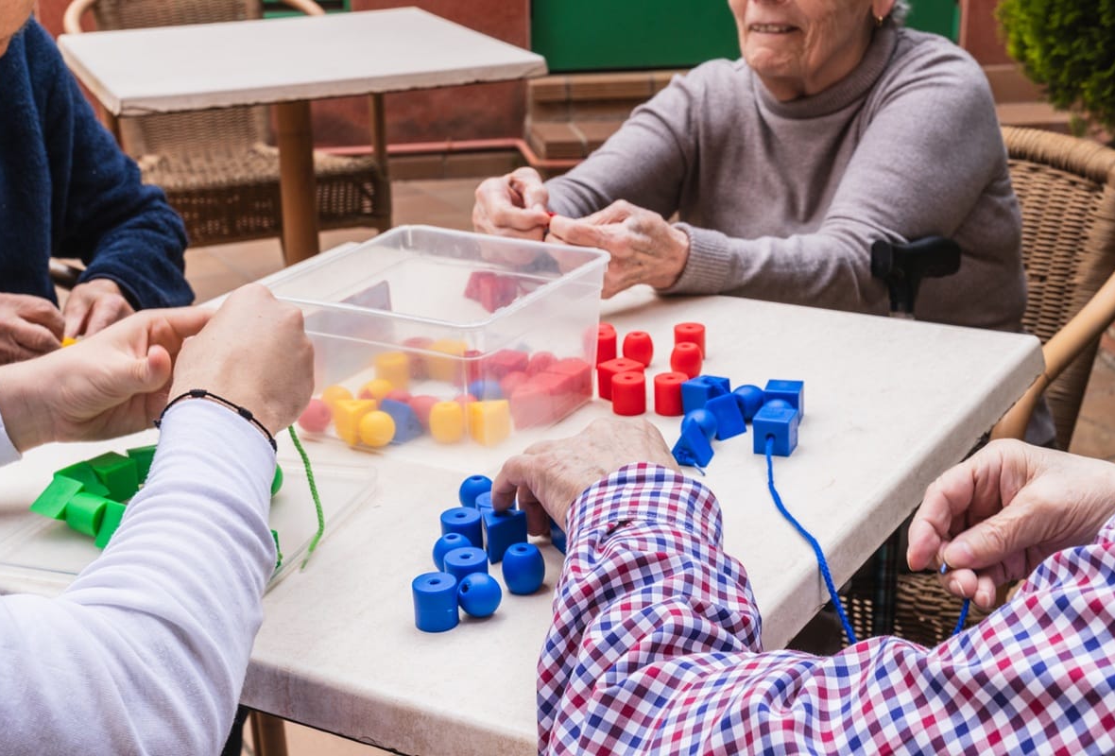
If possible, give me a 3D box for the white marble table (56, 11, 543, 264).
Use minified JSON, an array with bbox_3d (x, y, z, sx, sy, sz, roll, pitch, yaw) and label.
[{"bbox_3d":[-0.471,-0.241,3.150,0.708,0.740,0.765,-9,21,-20],"label":"white marble table"}]

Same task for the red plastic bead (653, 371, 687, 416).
[{"bbox_3d":[0.095,0.014,1.411,0.028,0.028,0.028,-2,19,0],"label":"red plastic bead"}]

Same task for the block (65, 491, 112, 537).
[{"bbox_3d":[-0.328,0.098,1.210,0.028,0.028,0.028,11,23,32],"label":"block"}]

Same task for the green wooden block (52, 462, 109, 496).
[{"bbox_3d":[-0.322,0.079,1.142,0.029,0.025,0.026,48,40,16],"label":"green wooden block"}]

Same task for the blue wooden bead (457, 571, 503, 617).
[{"bbox_3d":[-0.044,0.124,0.974,0.026,0.025,0.026,-2,20,0],"label":"blue wooden bead"}]

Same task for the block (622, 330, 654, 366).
[{"bbox_3d":[0.072,-0.025,1.524,0.028,0.028,0.028,-2,19,0],"label":"block"}]

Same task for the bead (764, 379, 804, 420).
[{"bbox_3d":[0.184,0.021,1.381,0.028,0.028,0.028,3,20,15],"label":"bead"}]

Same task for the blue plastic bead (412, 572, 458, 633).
[{"bbox_3d":[-0.069,0.128,0.967,0.026,0.025,0.026,-2,20,0],"label":"blue plastic bead"}]

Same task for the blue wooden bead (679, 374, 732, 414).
[{"bbox_3d":[0.111,0.015,1.269,0.025,0.025,0.025,15,26,39],"label":"blue wooden bead"}]

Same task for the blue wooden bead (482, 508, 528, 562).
[{"bbox_3d":[-0.042,0.106,1.165,0.034,0.028,0.029,-19,26,-40],"label":"blue wooden bead"}]

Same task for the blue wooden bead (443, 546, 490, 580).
[{"bbox_3d":[-0.053,0.117,0.996,0.026,0.025,0.026,-2,20,0],"label":"blue wooden bead"}]

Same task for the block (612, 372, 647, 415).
[{"bbox_3d":[0.054,0.012,1.280,0.026,0.026,0.026,-2,20,0],"label":"block"}]

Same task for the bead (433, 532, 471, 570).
[{"bbox_3d":[-0.069,0.118,1.135,0.028,0.028,0.028,-2,19,0],"label":"bead"}]

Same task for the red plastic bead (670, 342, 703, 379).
[{"bbox_3d":[0.113,-0.015,1.490,0.028,0.028,0.028,-2,19,0],"label":"red plastic bead"}]

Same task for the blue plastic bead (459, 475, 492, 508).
[{"bbox_3d":[-0.052,0.076,1.111,0.026,0.025,0.026,-2,20,0],"label":"blue plastic bead"}]

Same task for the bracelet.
[{"bbox_3d":[-0.179,0.031,0.890,0.066,0.048,0.012,13,20,-2],"label":"bracelet"}]

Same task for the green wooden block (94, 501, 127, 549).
[{"bbox_3d":[-0.304,0.102,1.194,0.028,0.029,0.034,11,24,34],"label":"green wooden block"}]

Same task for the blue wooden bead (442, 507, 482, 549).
[{"bbox_3d":[-0.065,0.107,1.164,0.028,0.028,0.028,-2,19,0],"label":"blue wooden bead"}]

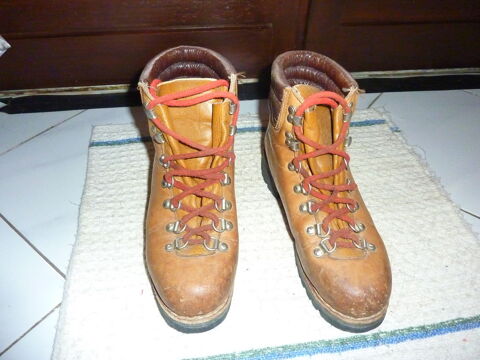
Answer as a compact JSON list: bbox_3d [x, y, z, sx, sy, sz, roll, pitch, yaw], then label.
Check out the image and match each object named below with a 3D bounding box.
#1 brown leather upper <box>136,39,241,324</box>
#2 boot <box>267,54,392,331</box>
[{"bbox_3d":[-0.055,-0.007,0.402,0.108,0.162,0.300,-1,47,-3],"label":"brown leather upper"},{"bbox_3d":[0.103,-0.007,0.401,0.107,0.152,0.296,-7,47,-9],"label":"boot"}]

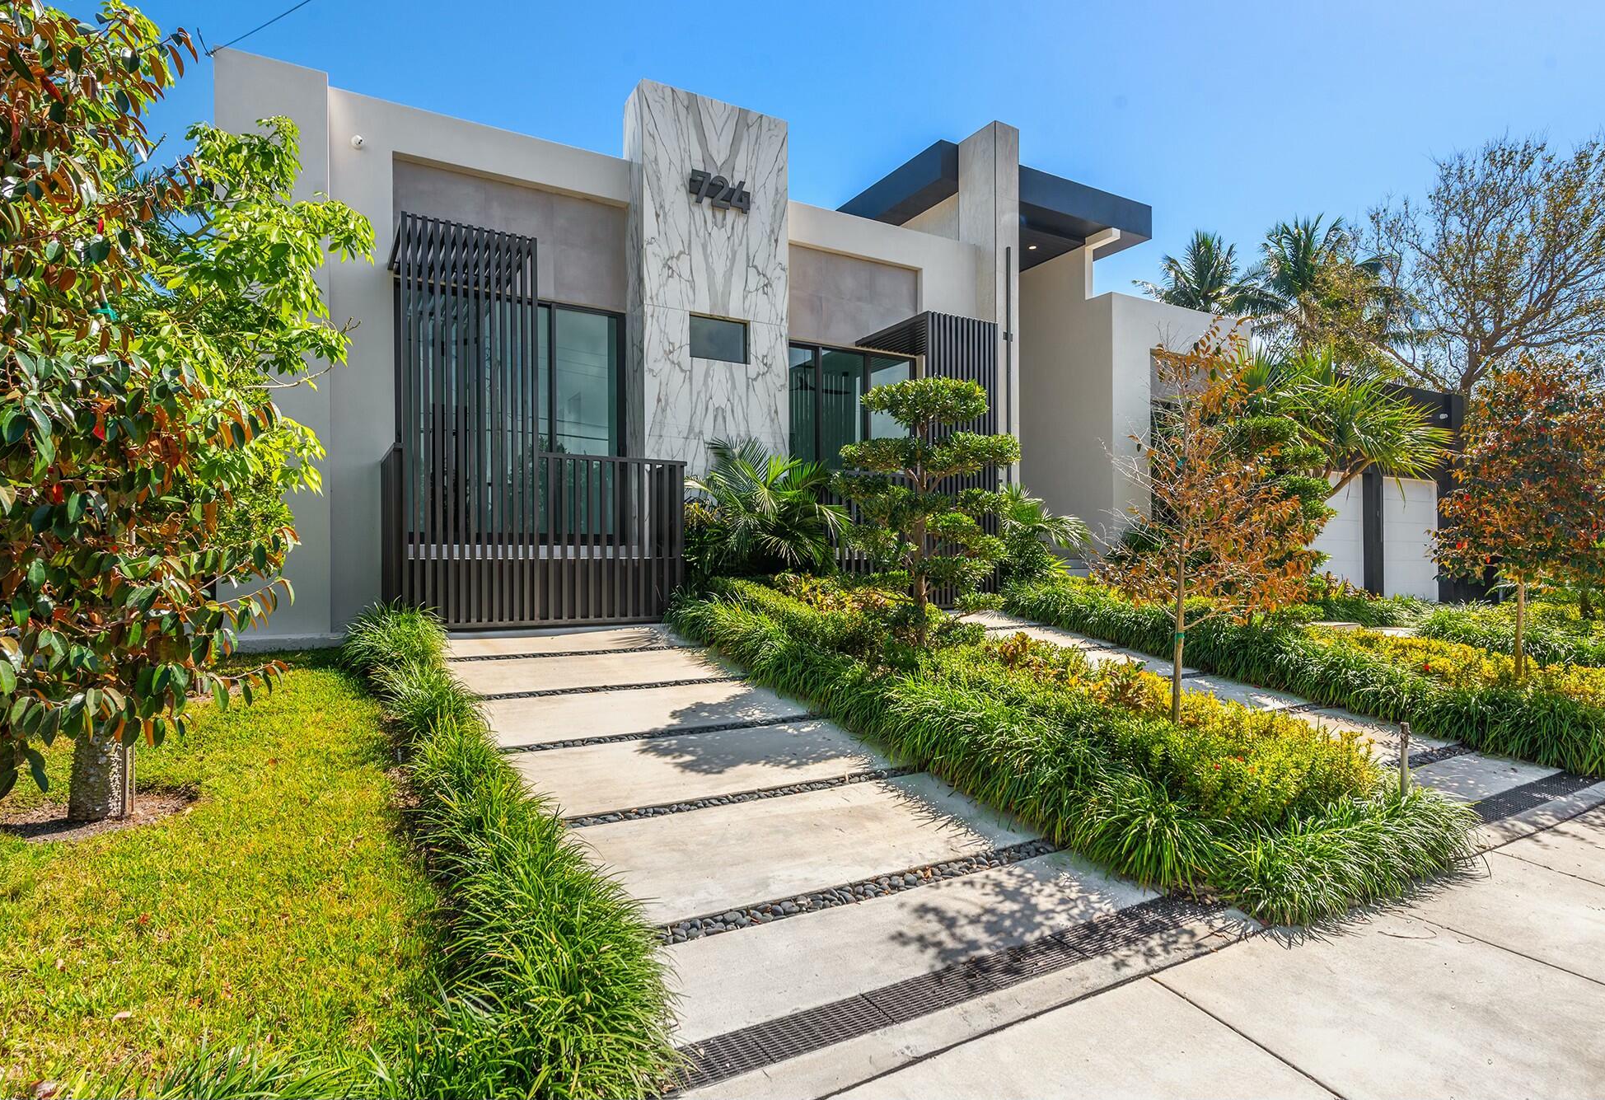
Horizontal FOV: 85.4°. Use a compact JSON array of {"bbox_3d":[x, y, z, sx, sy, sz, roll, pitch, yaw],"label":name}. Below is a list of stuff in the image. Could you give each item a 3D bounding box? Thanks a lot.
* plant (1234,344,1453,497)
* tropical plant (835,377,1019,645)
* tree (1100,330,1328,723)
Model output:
[{"bbox_3d":[8.291,-1.141,13.580,3.700,4.100,3.500,0,-1,0],"label":"plant"},{"bbox_3d":[1.133,-0.208,7.937,1.670,2.750,1.620,0,-1,0],"label":"tropical plant"},{"bbox_3d":[2.740,0.007,5.836,1.500,2.950,1.450,0,-1,0],"label":"tree"}]

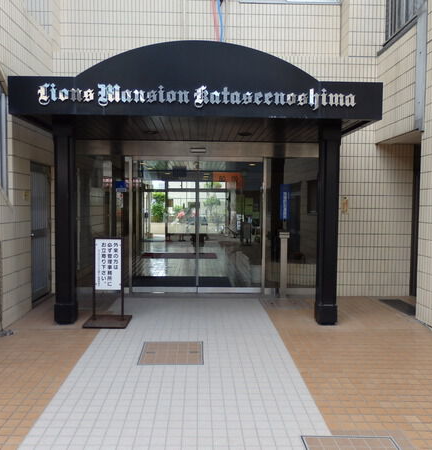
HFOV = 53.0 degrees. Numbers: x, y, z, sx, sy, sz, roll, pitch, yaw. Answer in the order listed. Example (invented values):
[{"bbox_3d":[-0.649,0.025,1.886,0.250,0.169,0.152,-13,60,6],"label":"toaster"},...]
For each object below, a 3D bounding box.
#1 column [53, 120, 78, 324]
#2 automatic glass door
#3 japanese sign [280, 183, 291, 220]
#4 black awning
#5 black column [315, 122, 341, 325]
[{"bbox_3d":[-2.064,-0.039,5.976,0.255,2.788,0.255,0,3,-2],"label":"column"},{"bbox_3d":[-0.335,0.029,7.883,2.400,2.440,0.100,0,3,-2],"label":"automatic glass door"},{"bbox_3d":[1.272,-0.416,7.886,0.195,0.635,0.040,0,3,-2],"label":"japanese sign"},{"bbox_3d":[-0.257,-1.904,6.605,4.770,0.970,2.180,0,3,-2],"label":"black awning"},{"bbox_3d":[1.562,-0.020,6.088,0.255,2.788,0.255,0,3,-2],"label":"black column"}]

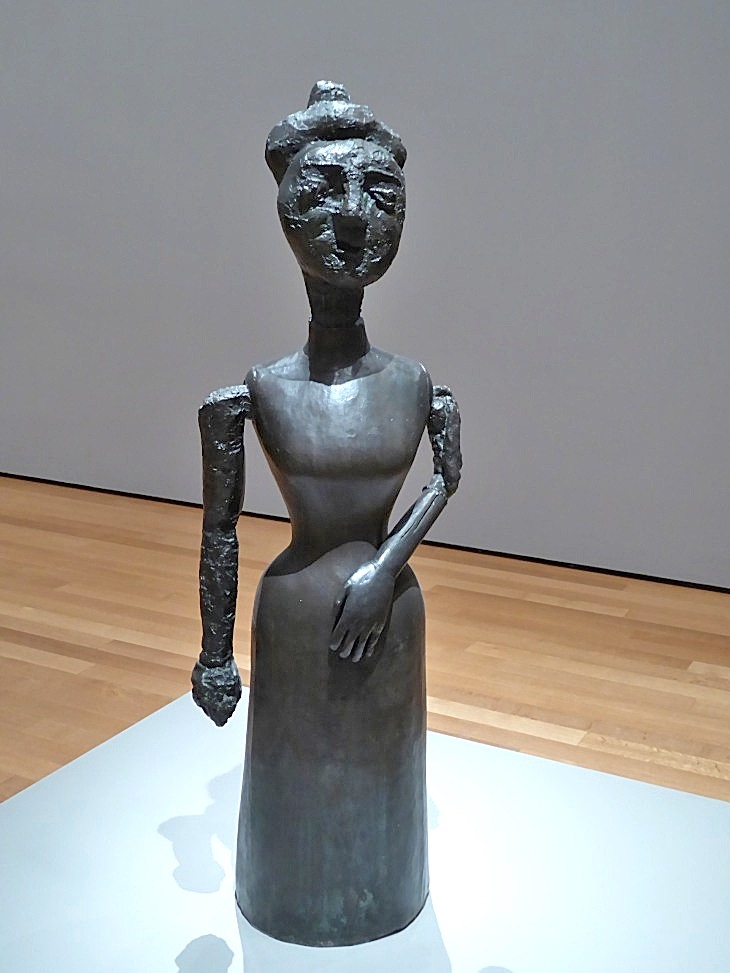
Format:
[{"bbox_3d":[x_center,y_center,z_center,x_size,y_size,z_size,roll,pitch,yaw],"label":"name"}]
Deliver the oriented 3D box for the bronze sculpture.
[{"bbox_3d":[-0.079,0.061,2.491,0.530,1.613,0.450,-1,14,-6],"label":"bronze sculpture"}]

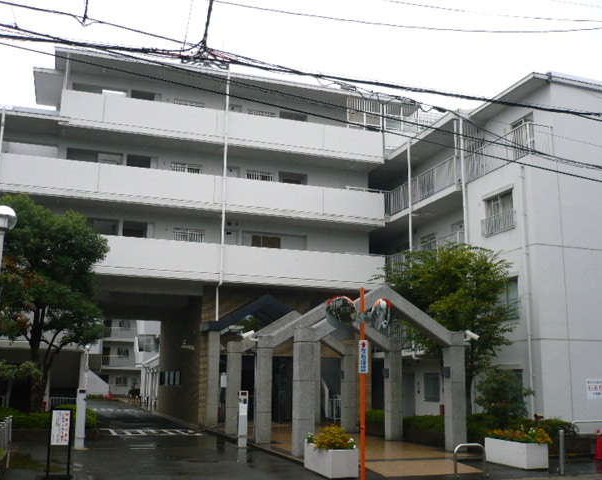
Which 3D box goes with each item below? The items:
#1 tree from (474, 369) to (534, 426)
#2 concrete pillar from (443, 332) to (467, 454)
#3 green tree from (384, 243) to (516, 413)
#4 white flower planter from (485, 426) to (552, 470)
[{"bbox_3d":[5.308,4.200,16.853,1.420,1.650,1.420,-3,-13,17],"label":"tree"},{"bbox_3d":[3.689,3.624,15.500,0.354,2.739,0.354,5,-13,-19],"label":"concrete pillar"},{"bbox_3d":[4.381,2.751,19.078,3.700,5.620,3.500,-2,-13,13],"label":"green tree"},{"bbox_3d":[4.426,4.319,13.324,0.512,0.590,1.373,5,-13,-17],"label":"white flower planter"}]

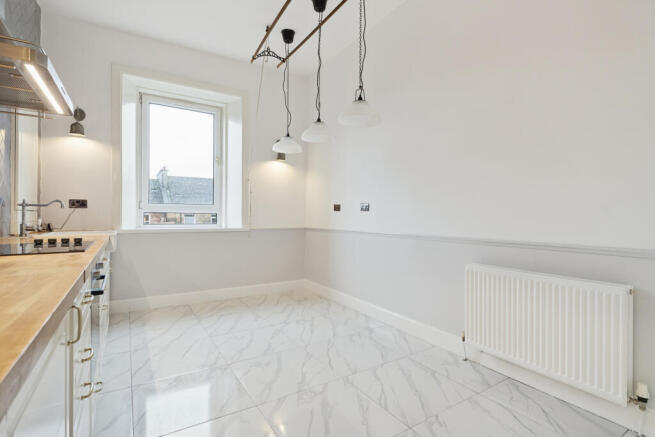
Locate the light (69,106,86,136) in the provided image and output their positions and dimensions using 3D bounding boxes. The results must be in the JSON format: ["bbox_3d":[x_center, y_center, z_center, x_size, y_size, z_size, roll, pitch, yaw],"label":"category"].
[{"bbox_3d":[-2.584,-1.024,3.016,0.121,0.297,0.184,0,0,-32],"label":"light"}]

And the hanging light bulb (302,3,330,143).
[{"bbox_3d":[-0.079,-1.427,2.798,0.336,1.349,0.336,0,0,0],"label":"hanging light bulb"}]

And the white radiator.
[{"bbox_3d":[1.251,0.620,1.764,0.082,0.571,0.835,0,0,-32],"label":"white radiator"}]

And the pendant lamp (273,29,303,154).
[{"bbox_3d":[-0.439,-1.424,3.260,0.336,1.349,0.336,0,0,0],"label":"pendant lamp"}]

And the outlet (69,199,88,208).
[{"bbox_3d":[-2.635,-0.151,3.081,0.147,0.087,0.012,0,0,-32],"label":"outlet"}]

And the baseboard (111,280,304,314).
[{"bbox_3d":[-1.401,1.006,3.841,2.410,0.140,0.020,0,0,-32],"label":"baseboard"}]

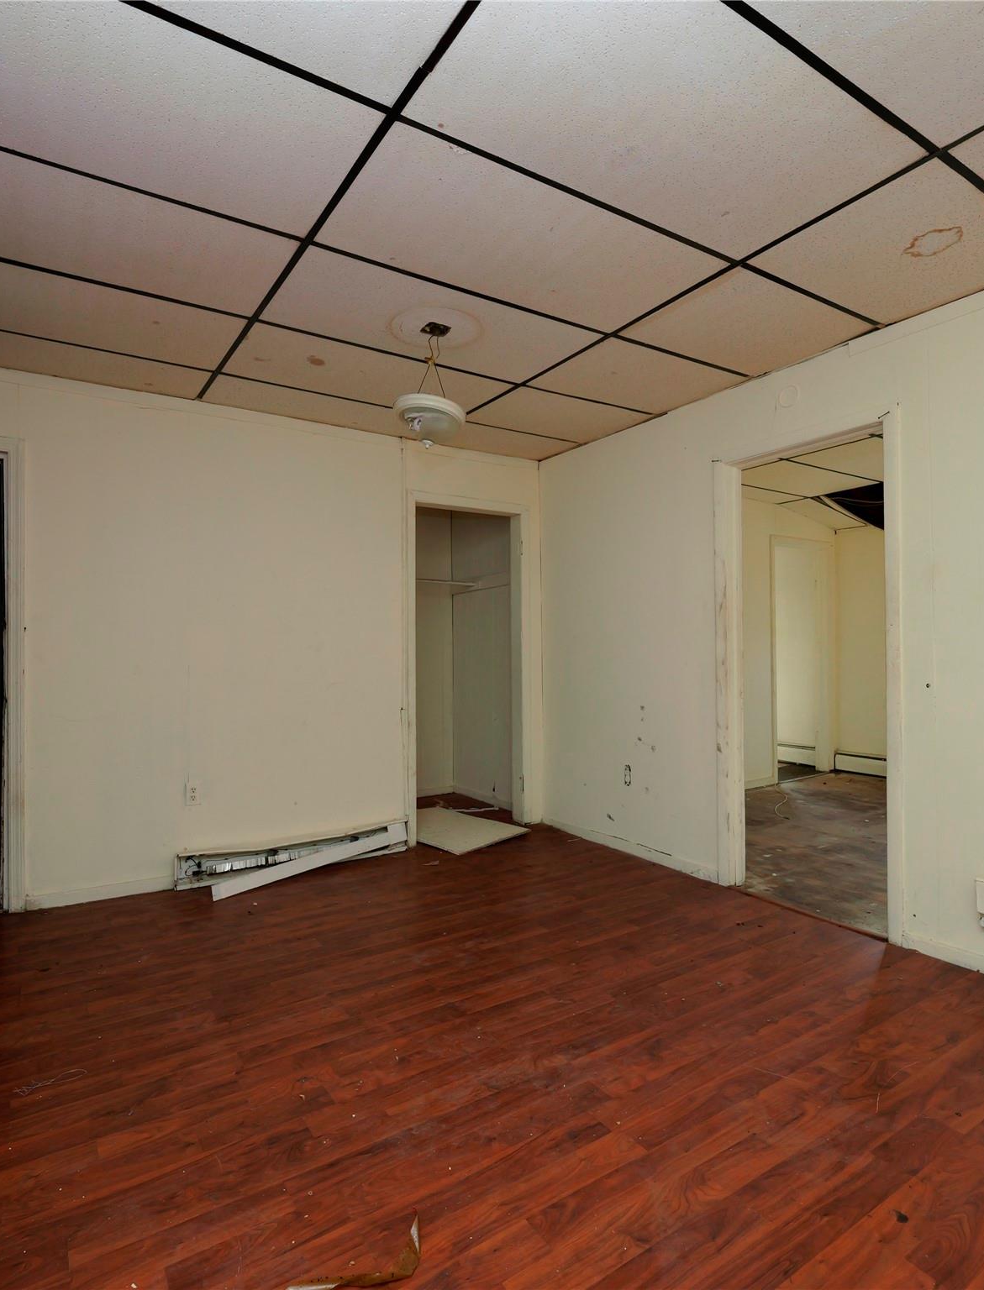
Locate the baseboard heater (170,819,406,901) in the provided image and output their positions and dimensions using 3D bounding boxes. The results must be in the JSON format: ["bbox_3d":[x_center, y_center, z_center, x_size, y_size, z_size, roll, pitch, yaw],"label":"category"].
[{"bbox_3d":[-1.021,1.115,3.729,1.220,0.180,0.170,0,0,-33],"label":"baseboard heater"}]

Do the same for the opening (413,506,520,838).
[{"bbox_3d":[-0.153,0.179,4.383,0.770,2.030,0.140,0,0,-33],"label":"opening"}]

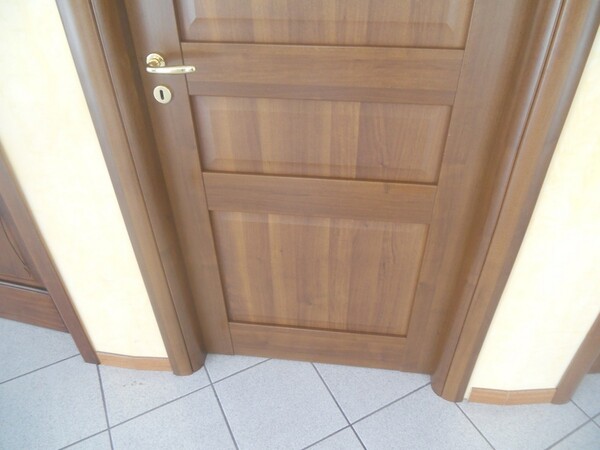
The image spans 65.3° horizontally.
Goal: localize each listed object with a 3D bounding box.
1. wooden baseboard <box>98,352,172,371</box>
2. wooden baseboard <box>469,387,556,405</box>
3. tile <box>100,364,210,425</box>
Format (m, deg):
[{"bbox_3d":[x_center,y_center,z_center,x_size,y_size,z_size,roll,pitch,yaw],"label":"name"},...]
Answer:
[{"bbox_3d":[-0.565,0.472,1.607,0.265,0.068,0.017,3,39,6],"label":"wooden baseboard"},{"bbox_3d":[0.676,0.545,1.484,0.264,0.068,0.017,0,38,2],"label":"wooden baseboard"},{"bbox_3d":[-0.512,0.509,1.623,0.333,0.010,0.295,-18,42,-20],"label":"tile"}]

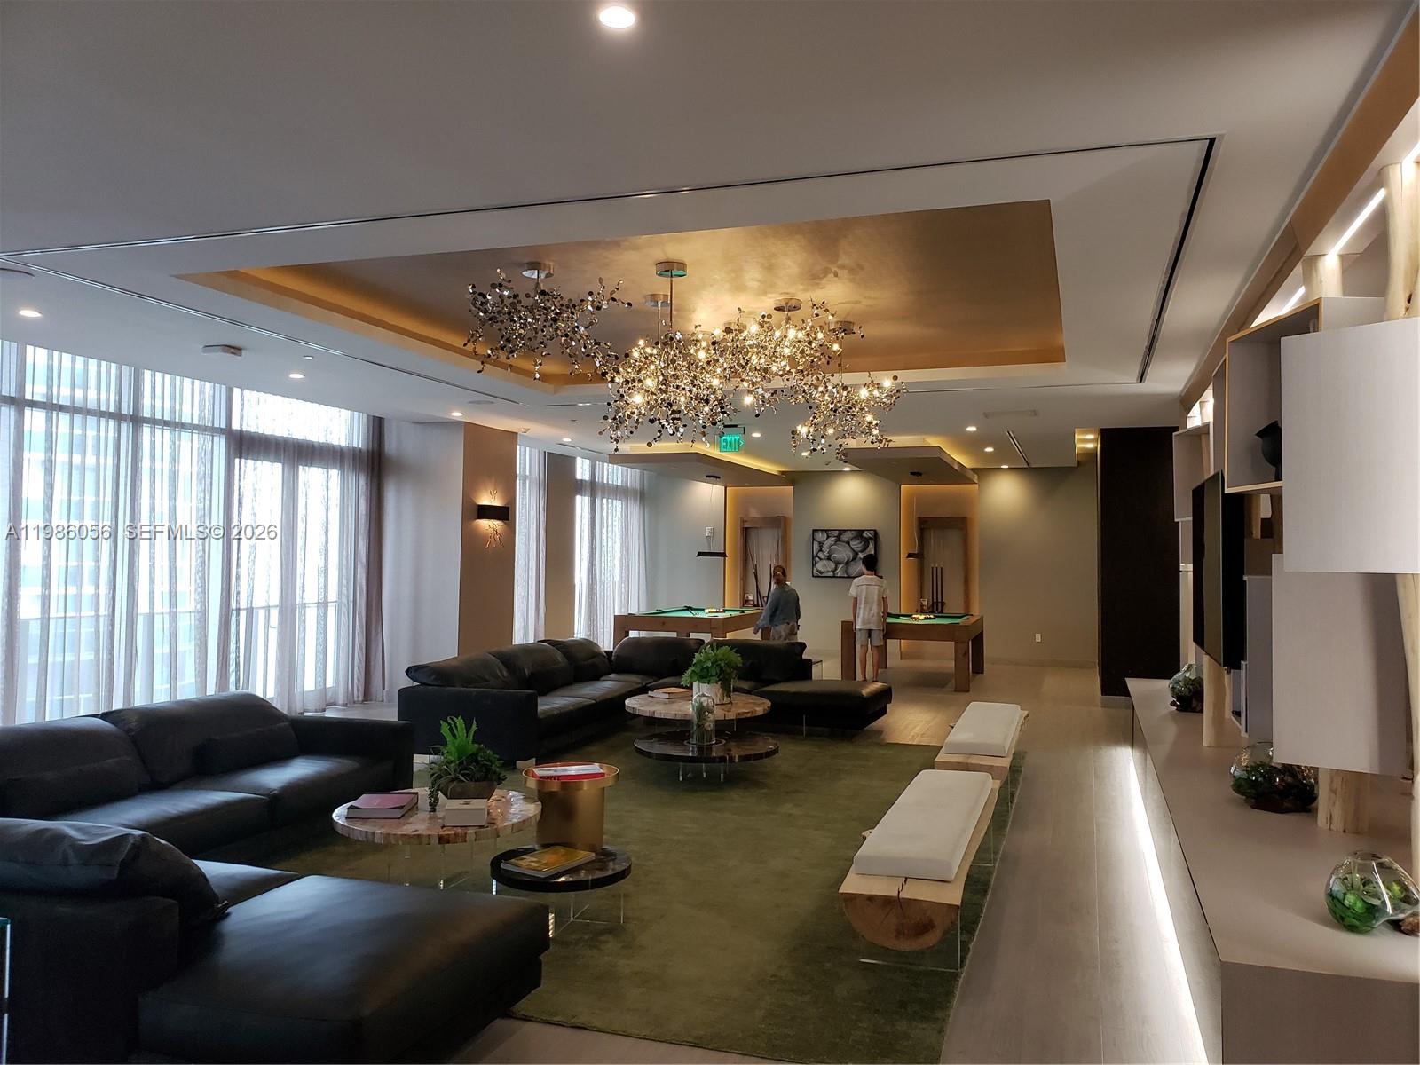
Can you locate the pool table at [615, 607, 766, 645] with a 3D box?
[{"bbox_3d":[-0.167,1.540,15.304,1.530,0.800,2.300,0,-1,19],"label":"pool table"}]

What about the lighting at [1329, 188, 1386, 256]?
[{"bbox_3d":[2.620,-1.247,4.331,0.051,0.030,0.871,0,-1,19],"label":"lighting"}]

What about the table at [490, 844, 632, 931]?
[{"bbox_3d":[-0.653,1.585,4.689,0.613,0.263,0.613,1,-1,0],"label":"table"}]

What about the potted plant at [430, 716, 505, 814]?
[{"bbox_3d":[-1.163,1.099,5.096,0.380,0.430,0.370,0,-1,19],"label":"potted plant"}]

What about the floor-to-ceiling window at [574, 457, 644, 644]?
[{"bbox_3d":[-1.508,0.437,16.843,0.160,3.040,2.900,0,-1,19],"label":"floor-to-ceiling window"}]

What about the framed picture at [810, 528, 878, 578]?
[{"bbox_3d":[2.193,0.345,17.334,1.073,0.787,0.051,0,-1,19],"label":"framed picture"}]

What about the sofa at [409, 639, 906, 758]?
[{"bbox_3d":[-0.316,1.403,9.264,3.260,0.800,3.400,0,-1,19],"label":"sofa"}]

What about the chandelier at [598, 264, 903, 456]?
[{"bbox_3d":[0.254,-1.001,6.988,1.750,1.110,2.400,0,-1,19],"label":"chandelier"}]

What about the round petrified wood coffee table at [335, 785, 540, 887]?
[{"bbox_3d":[-1.305,1.501,5.029,0.960,0.390,0.960,1,-1,0],"label":"round petrified wood coffee table"}]

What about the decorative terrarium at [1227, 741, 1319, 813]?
[{"bbox_3d":[2.703,1.167,5.120,0.375,0.278,0.334,0,-1,27],"label":"decorative terrarium"}]

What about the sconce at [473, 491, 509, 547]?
[{"bbox_3d":[-2.375,-0.141,11.678,0.121,0.638,0.648,0,-1,19],"label":"sconce"}]

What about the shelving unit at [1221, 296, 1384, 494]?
[{"bbox_3d":[2.572,-0.551,4.600,0.314,0.725,0.815,1,-1,2],"label":"shelving unit"}]

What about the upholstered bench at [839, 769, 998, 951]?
[{"bbox_3d":[1.033,1.510,4.972,0.500,0.430,2.300,0,-1,19],"label":"upholstered bench"}]

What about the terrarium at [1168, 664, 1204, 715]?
[{"bbox_3d":[3.543,1.141,7.843,0.310,0.320,0.310,0,-1,19],"label":"terrarium"}]

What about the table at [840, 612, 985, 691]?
[{"bbox_3d":[2.790,1.571,14.360,1.559,0.820,2.531,0,-1,18],"label":"table"}]

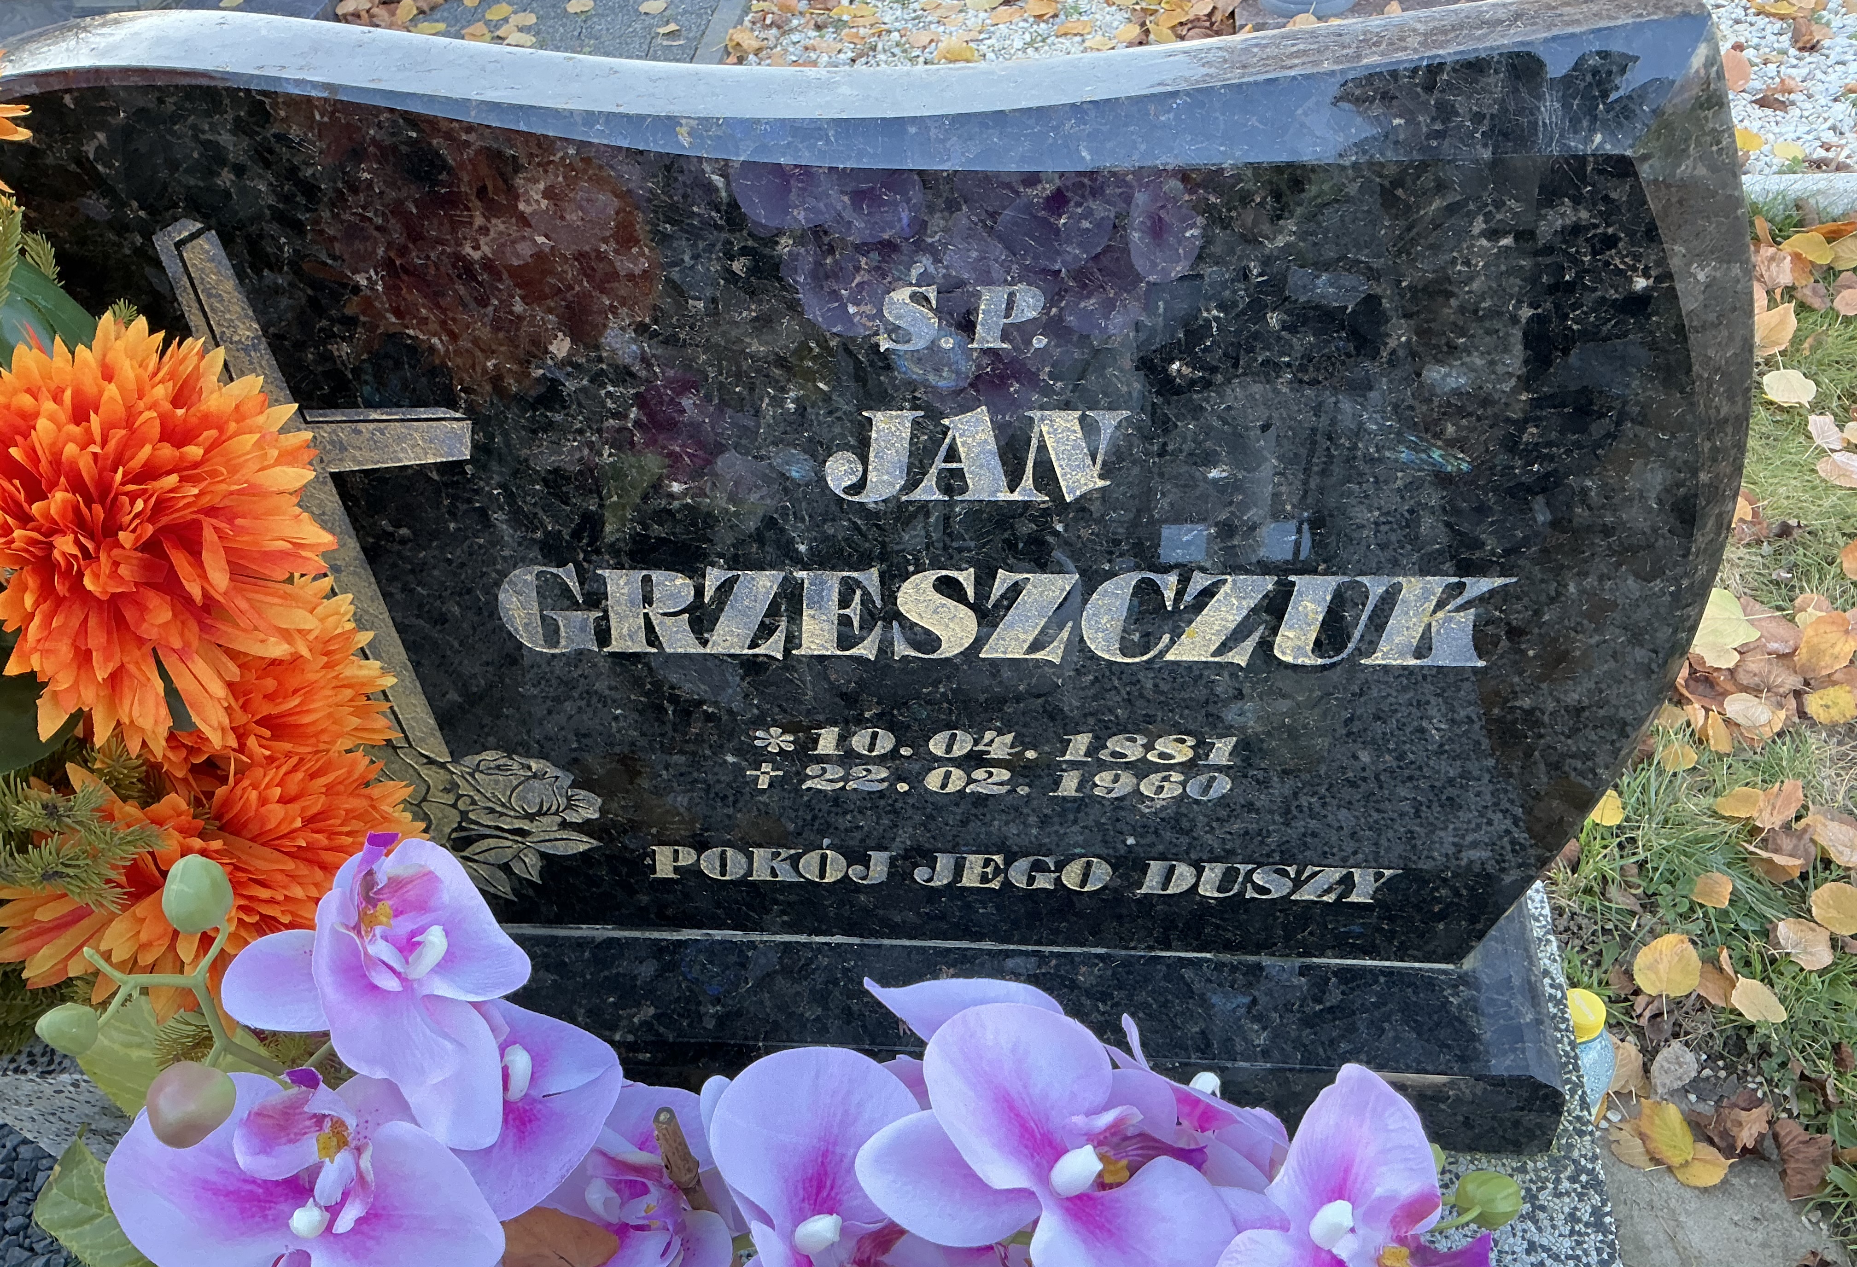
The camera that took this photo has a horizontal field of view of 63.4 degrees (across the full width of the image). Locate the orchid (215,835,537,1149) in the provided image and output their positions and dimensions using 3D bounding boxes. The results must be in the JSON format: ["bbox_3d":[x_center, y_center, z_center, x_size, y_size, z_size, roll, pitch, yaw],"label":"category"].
[{"bbox_3d":[-0.137,0.090,0.375,0.074,0.045,0.078,-4,72,-25],"label":"orchid"}]

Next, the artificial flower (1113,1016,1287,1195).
[{"bbox_3d":[0.072,0.127,0.395,0.075,0.070,0.050,17,49,23],"label":"artificial flower"}]

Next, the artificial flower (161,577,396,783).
[{"bbox_3d":[-0.267,0.019,0.615,0.120,0.085,0.115,-4,71,-17],"label":"artificial flower"}]

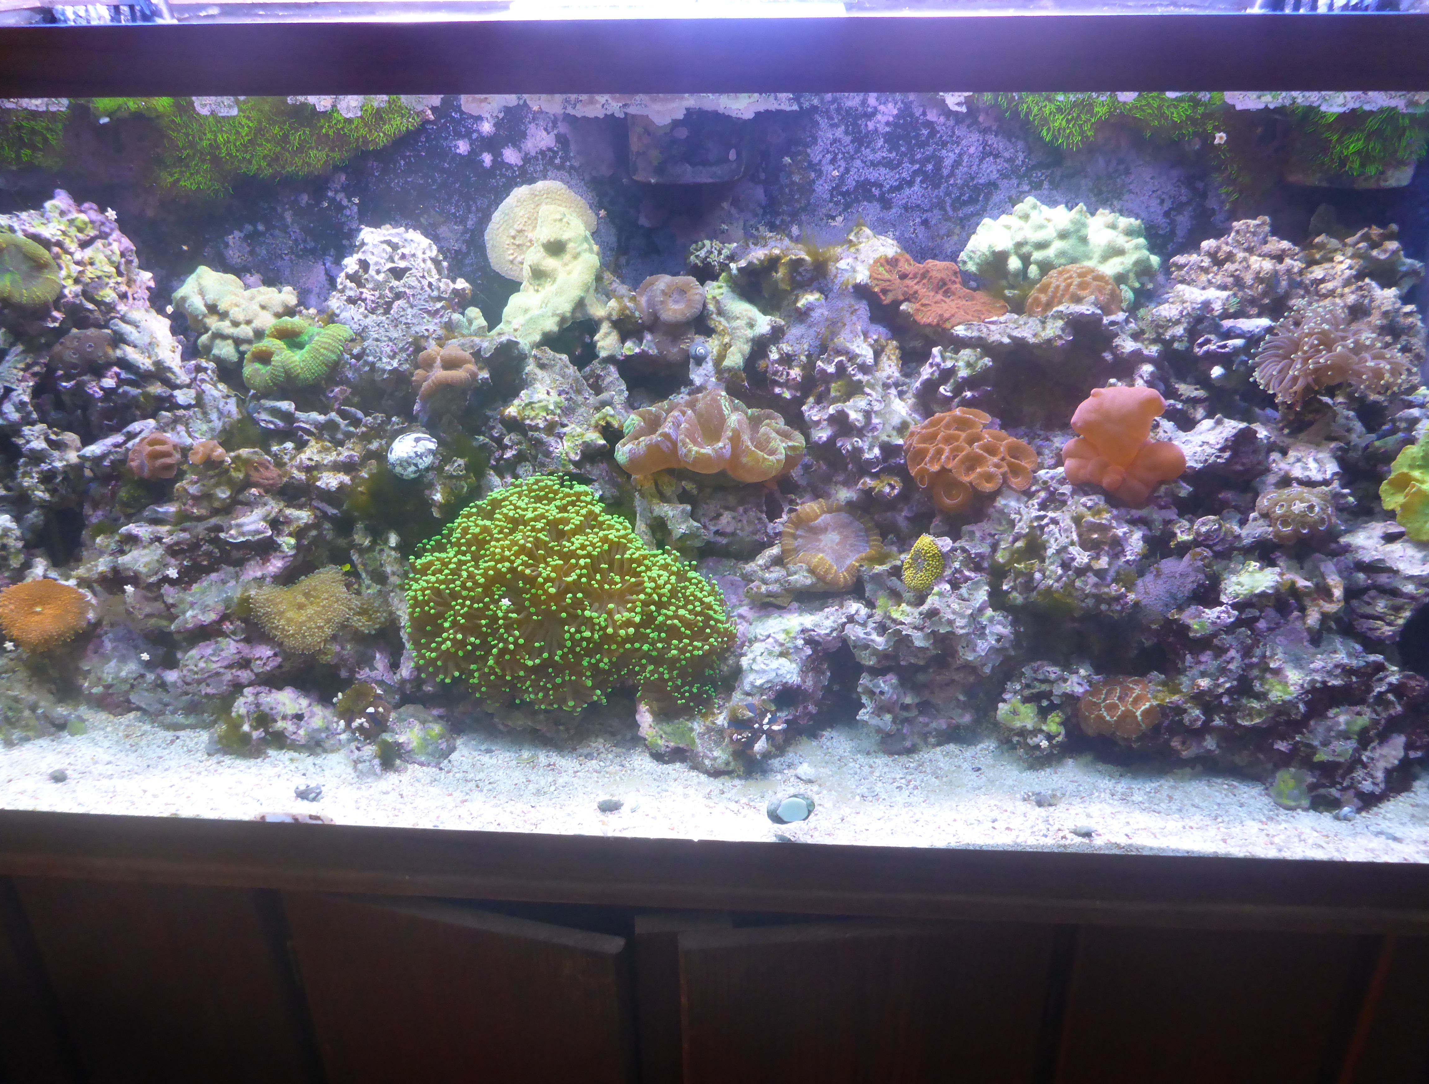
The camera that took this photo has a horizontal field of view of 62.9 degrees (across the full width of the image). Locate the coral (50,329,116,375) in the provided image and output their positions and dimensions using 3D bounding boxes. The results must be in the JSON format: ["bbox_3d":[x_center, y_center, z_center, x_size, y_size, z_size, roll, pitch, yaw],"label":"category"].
[{"bbox_3d":[-0.523,-0.157,0.967,0.048,0.036,0.038,1,26,4],"label":"coral"}]

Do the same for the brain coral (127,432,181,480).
[{"bbox_3d":[-0.465,-0.071,0.968,0.039,0.040,0.033,1,26,4],"label":"brain coral"}]

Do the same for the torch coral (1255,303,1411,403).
[{"bbox_3d":[0.458,-0.141,0.869,0.103,0.073,0.085,1,26,4],"label":"torch coral"}]

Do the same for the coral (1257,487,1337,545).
[{"bbox_3d":[0.435,-0.020,0.873,0.050,0.036,0.048,1,27,4],"label":"coral"}]

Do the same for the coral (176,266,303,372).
[{"bbox_3d":[-0.393,-0.185,0.962,0.090,0.080,0.080,1,27,4],"label":"coral"}]

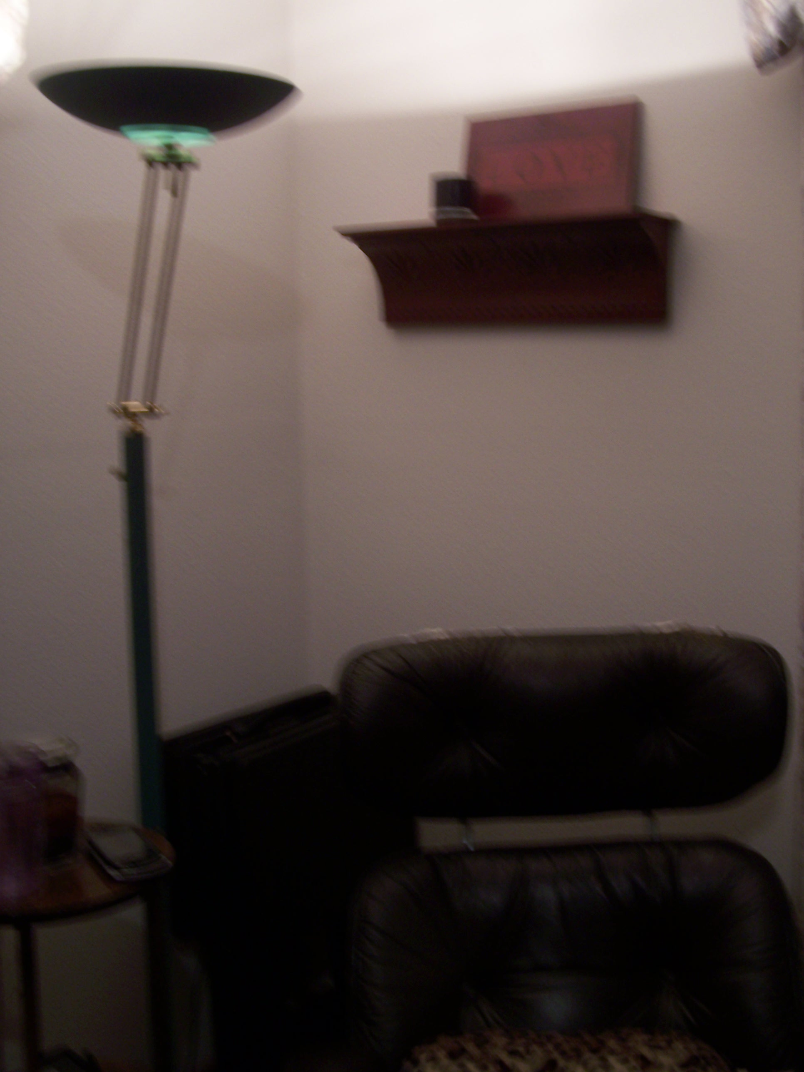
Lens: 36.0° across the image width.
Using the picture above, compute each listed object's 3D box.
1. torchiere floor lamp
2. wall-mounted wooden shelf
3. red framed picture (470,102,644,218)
[{"bbox_3d":[-0.353,0.170,2.056,0.396,1.755,0.396,6,11,32],"label":"torchiere floor lamp"},{"bbox_3d":[0.181,-0.487,2.320,0.620,0.185,0.156,6,11,32],"label":"wall-mounted wooden shelf"},{"bbox_3d":[0.269,-0.683,2.294,0.341,0.207,0.022,6,3,32],"label":"red framed picture"}]

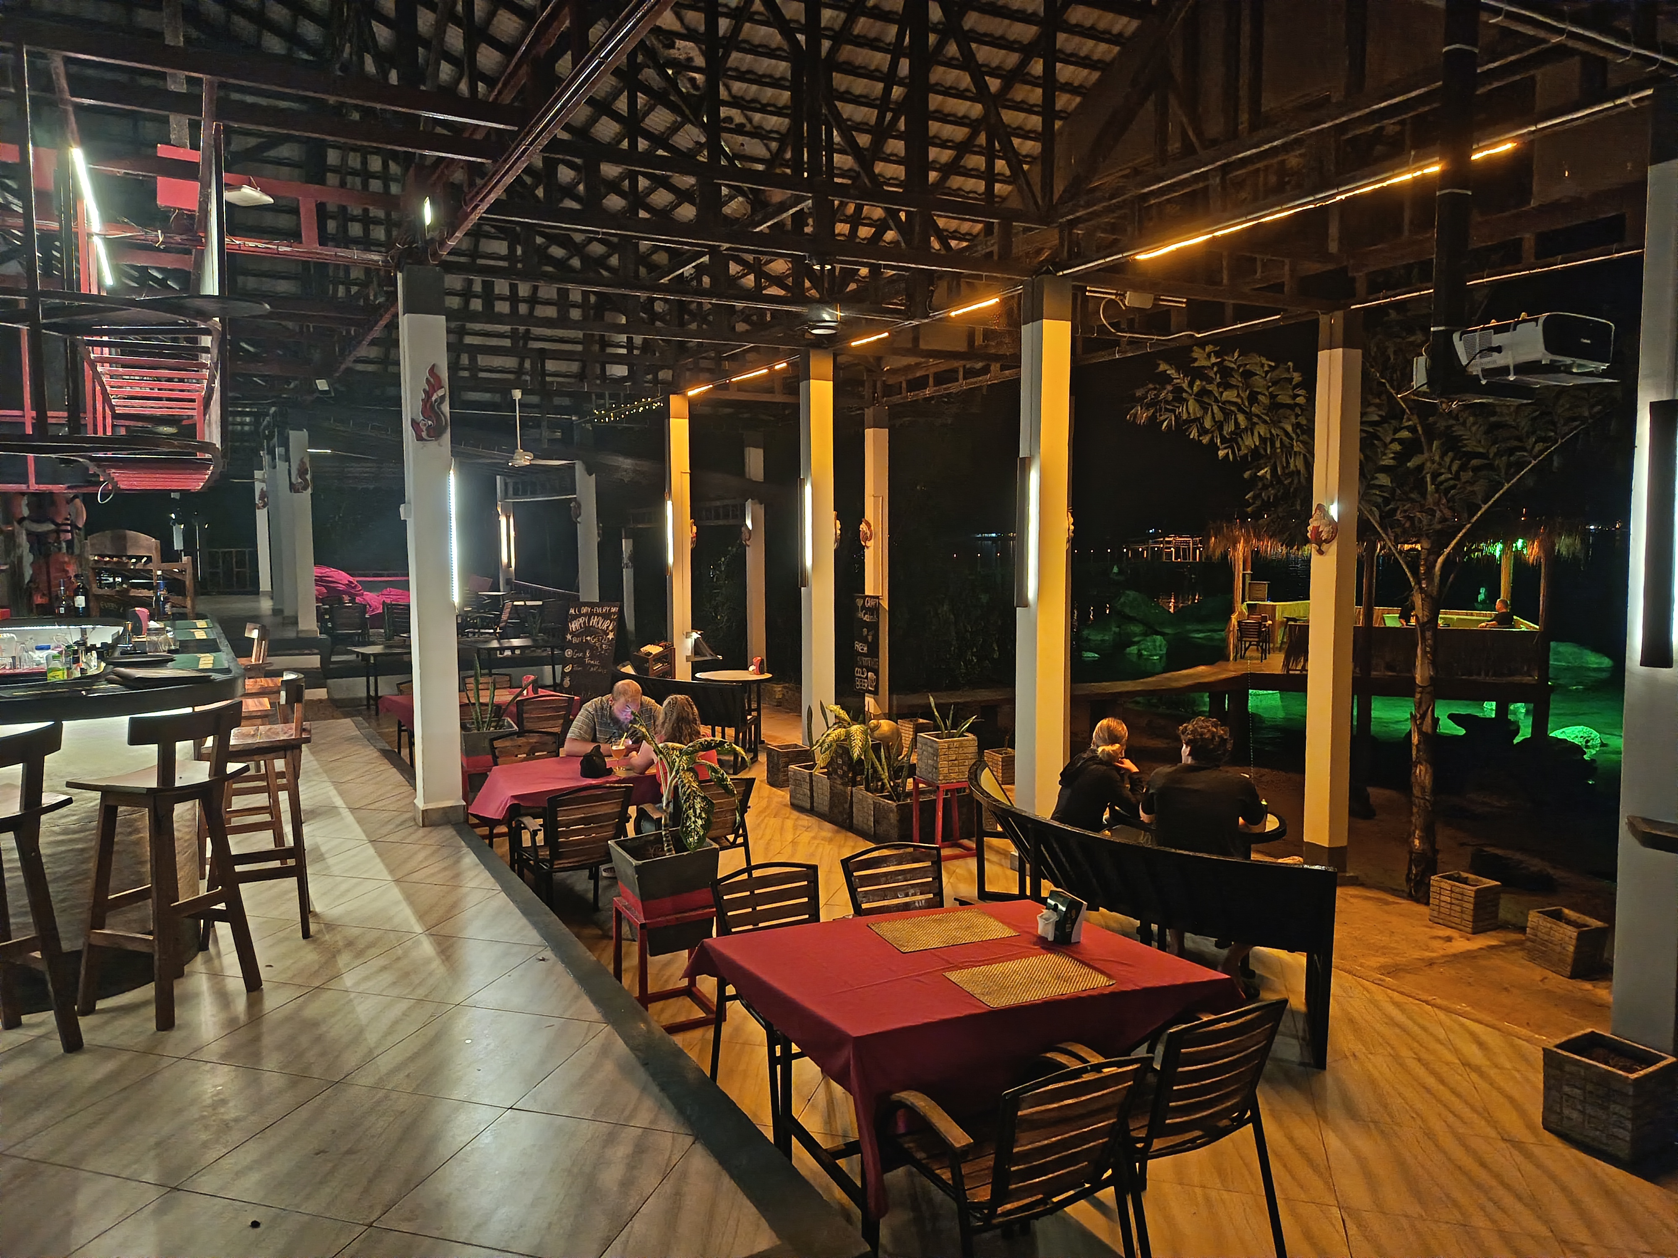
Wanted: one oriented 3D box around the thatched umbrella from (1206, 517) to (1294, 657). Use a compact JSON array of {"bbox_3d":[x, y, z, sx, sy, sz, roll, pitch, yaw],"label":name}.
[{"bbox_3d":[8.147,-0.749,22.914,1.750,2.750,1.750,-3,5,-29],"label":"thatched umbrella"}]

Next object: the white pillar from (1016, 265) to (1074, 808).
[{"bbox_3d":[1.271,-0.317,7.248,0.225,3.620,0.225,-3,5,-29],"label":"white pillar"}]

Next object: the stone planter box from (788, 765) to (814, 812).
[{"bbox_3d":[-0.160,1.227,8.878,0.310,0.300,0.310,-3,5,-29],"label":"stone planter box"}]

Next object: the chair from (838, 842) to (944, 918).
[{"bbox_3d":[0.333,1.320,4.453,0.530,0.860,0.560,-3,5,-24],"label":"chair"}]

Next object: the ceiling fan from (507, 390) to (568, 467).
[{"bbox_3d":[-3.712,-2.337,13.556,1.250,0.940,1.250,-3,5,-28],"label":"ceiling fan"}]

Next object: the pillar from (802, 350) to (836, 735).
[{"bbox_3d":[-0.170,-0.510,9.790,0.210,3.620,0.210,-3,5,-29],"label":"pillar"}]

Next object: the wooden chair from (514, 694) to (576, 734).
[{"bbox_3d":[-2.416,0.908,9.381,0.550,0.840,0.580,-3,5,-27],"label":"wooden chair"}]

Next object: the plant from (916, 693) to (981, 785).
[{"bbox_3d":[0.707,0.704,7.684,0.290,0.560,0.290,-3,5,-27],"label":"plant"}]

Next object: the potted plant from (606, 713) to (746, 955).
[{"bbox_3d":[-0.706,0.868,5.005,0.520,1.020,0.470,-3,5,-33],"label":"potted plant"}]

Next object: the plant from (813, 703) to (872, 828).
[{"bbox_3d":[0.043,0.986,8.448,0.390,0.860,0.390,-3,5,-27],"label":"plant"}]

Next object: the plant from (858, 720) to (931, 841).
[{"bbox_3d":[0.393,1.038,8.012,0.350,0.820,0.350,-3,5,-27],"label":"plant"}]

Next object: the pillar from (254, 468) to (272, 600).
[{"bbox_3d":[-11.784,-1.921,23.813,0.240,2.640,0.240,-3,5,-27],"label":"pillar"}]

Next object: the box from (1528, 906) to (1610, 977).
[{"bbox_3d":[4.324,1.863,6.920,0.290,0.290,0.290,0,10,-26],"label":"box"}]

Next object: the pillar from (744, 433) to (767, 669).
[{"bbox_3d":[-1.084,-0.854,15.280,0.200,3.420,0.200,-3,5,-28],"label":"pillar"}]

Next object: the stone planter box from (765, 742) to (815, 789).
[{"bbox_3d":[-0.431,1.151,9.864,0.310,0.300,0.310,-3,5,-30],"label":"stone planter box"}]

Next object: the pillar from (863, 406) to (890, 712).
[{"bbox_3d":[0.482,-0.774,14.033,0.215,3.750,0.215,-3,5,-29],"label":"pillar"}]

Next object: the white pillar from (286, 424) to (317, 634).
[{"bbox_3d":[-6.525,-1.149,14.201,0.200,2.490,0.200,-3,5,-29],"label":"white pillar"}]

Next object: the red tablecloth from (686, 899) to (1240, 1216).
[{"bbox_3d":[0.366,1.242,3.651,1.300,0.450,0.930,-2,5,-22],"label":"red tablecloth"}]

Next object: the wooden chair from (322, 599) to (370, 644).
[{"bbox_3d":[-6.554,0.039,15.449,0.540,0.850,0.560,-3,5,-25],"label":"wooden chair"}]

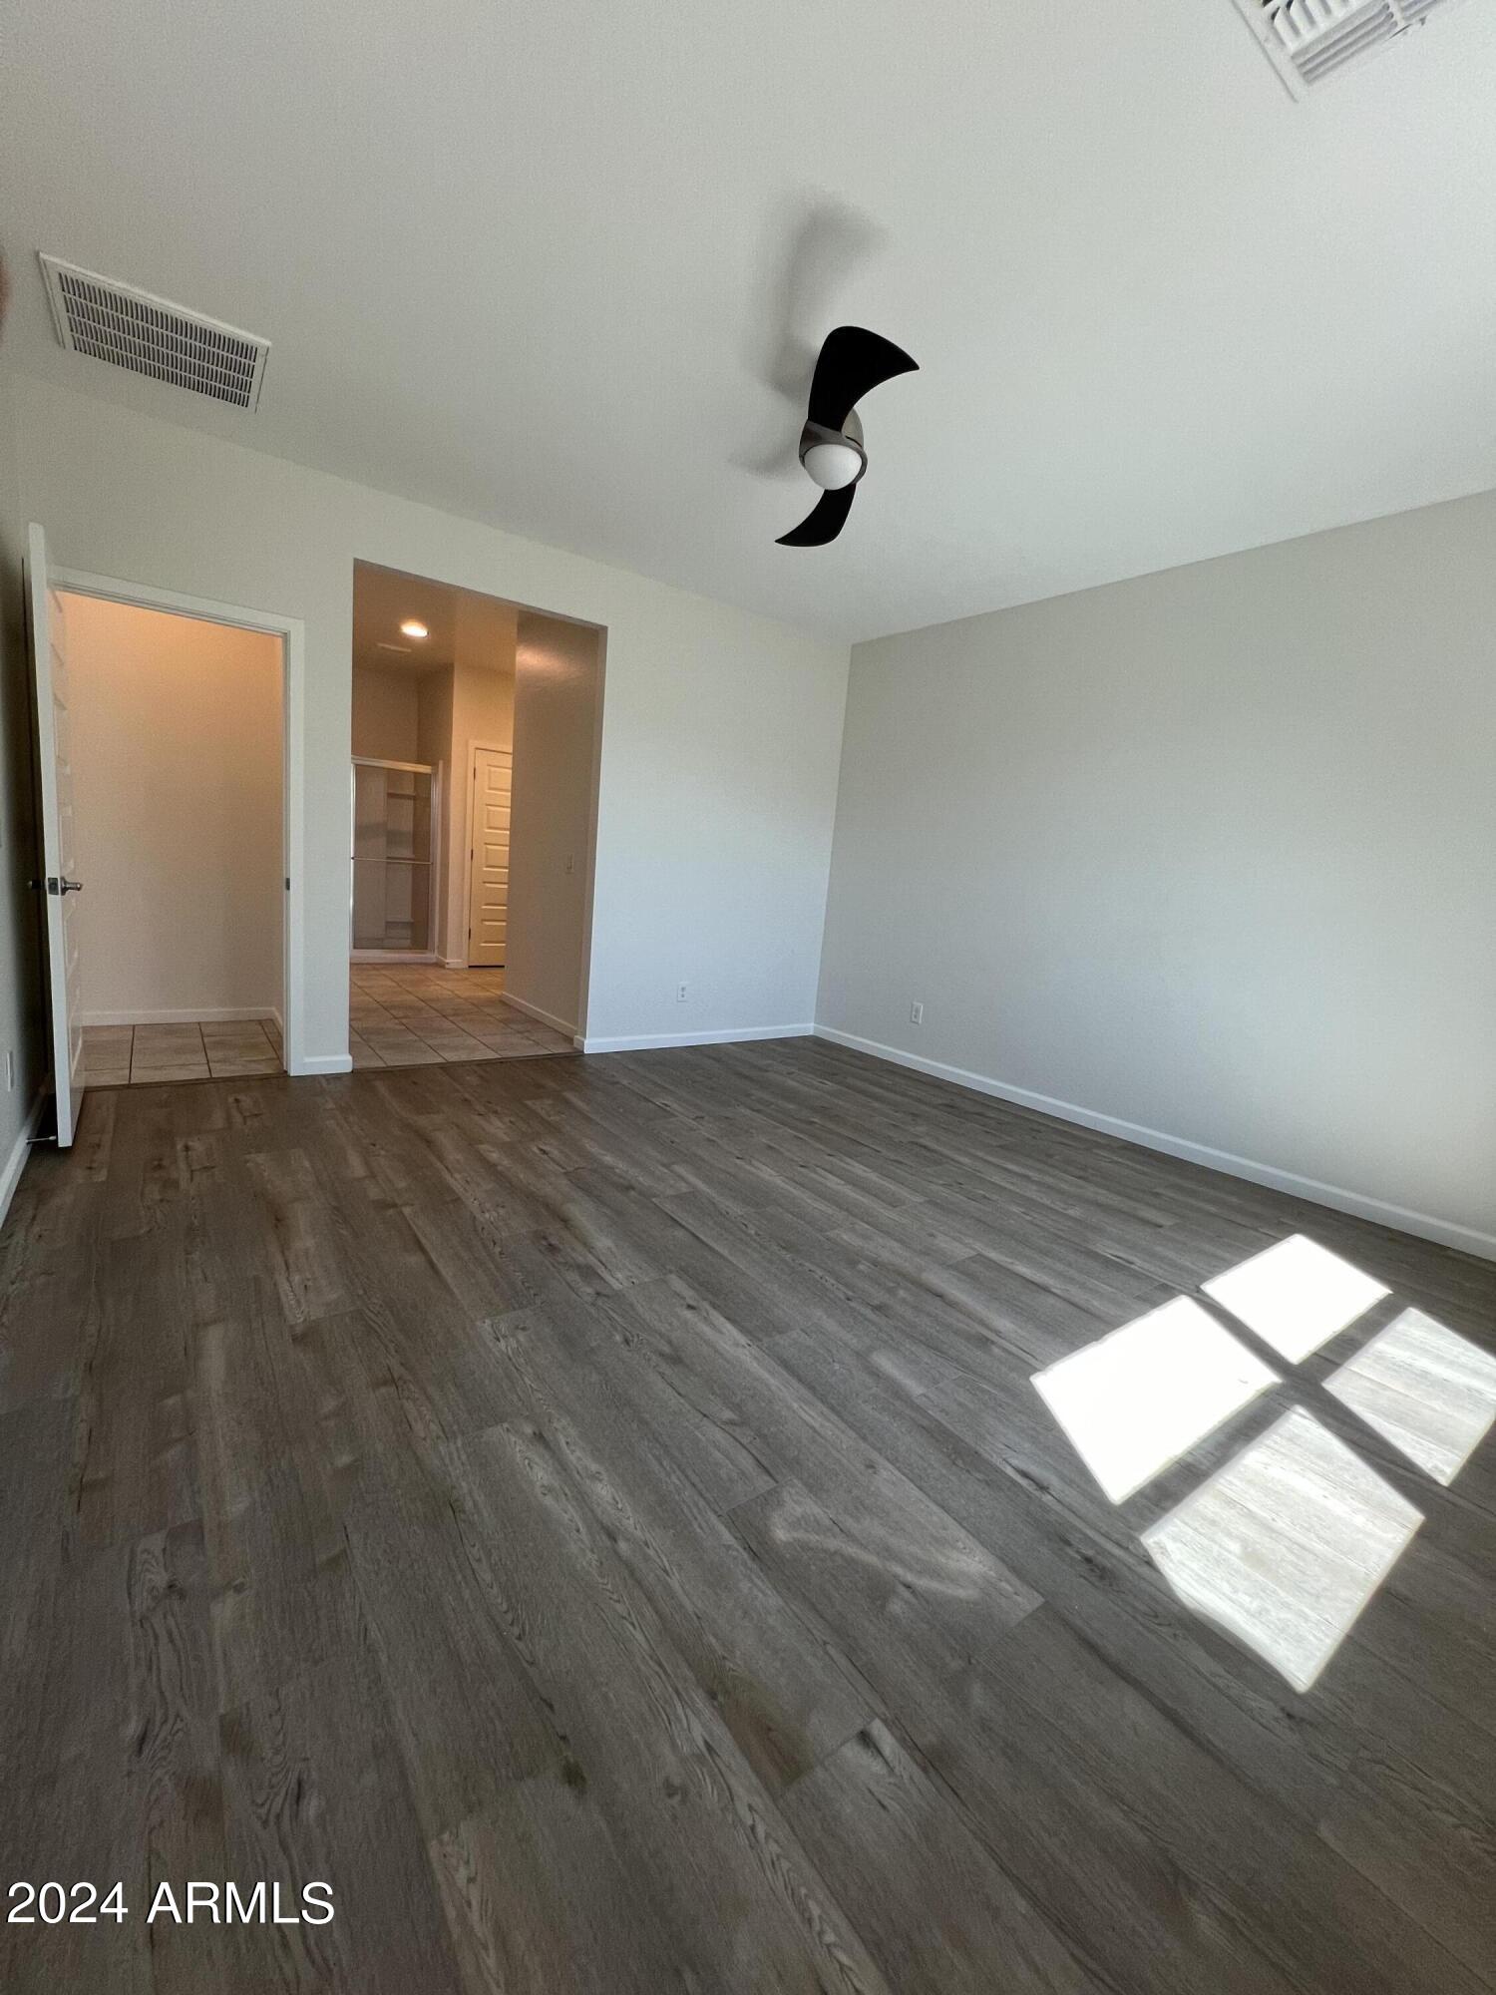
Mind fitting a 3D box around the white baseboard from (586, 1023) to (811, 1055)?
[{"bbox_3d":[-0.246,0.276,5.216,1.880,0.088,0.018,-3,12,-37],"label":"white baseboard"}]

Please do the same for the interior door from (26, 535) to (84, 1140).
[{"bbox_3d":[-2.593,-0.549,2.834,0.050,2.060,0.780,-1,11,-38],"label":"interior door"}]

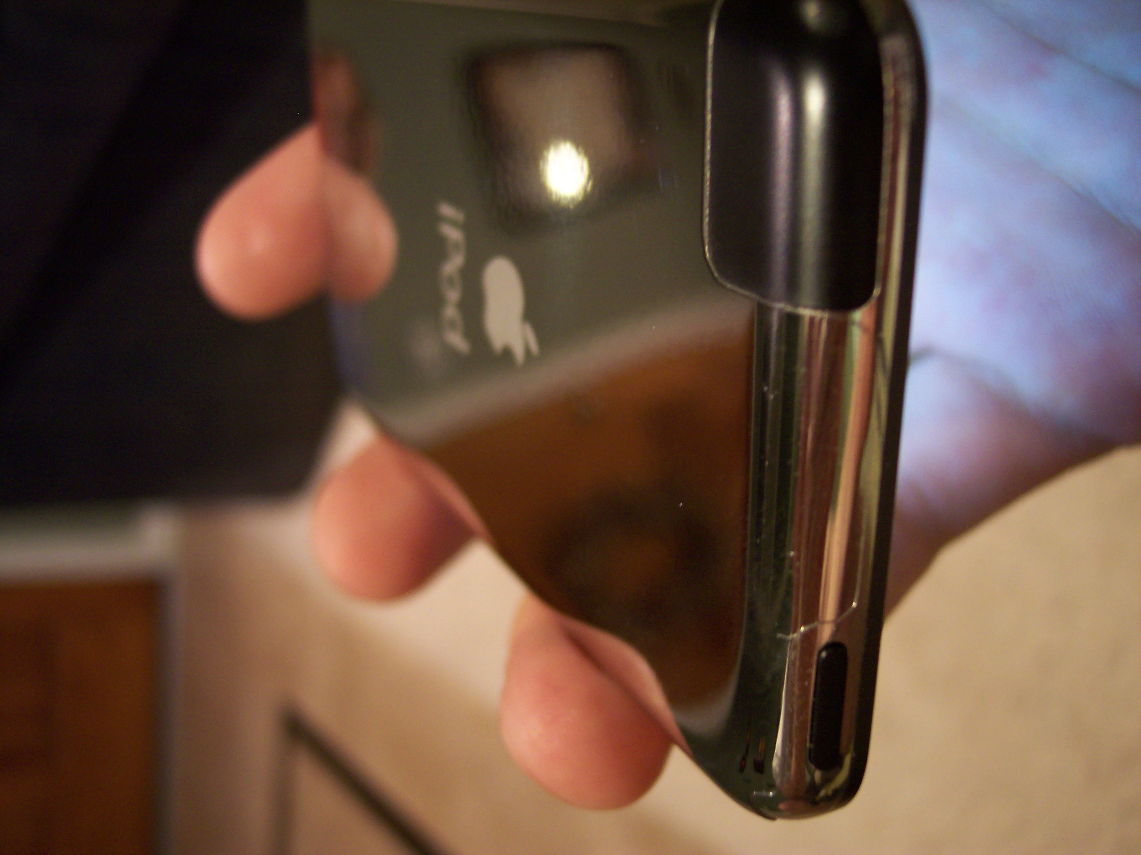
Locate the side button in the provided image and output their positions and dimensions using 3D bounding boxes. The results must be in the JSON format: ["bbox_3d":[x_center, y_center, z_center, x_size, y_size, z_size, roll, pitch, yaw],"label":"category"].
[{"bbox_3d":[0.018,0.020,0.088,0.002,0.010,0.001,-8,23,-17],"label":"side button"}]

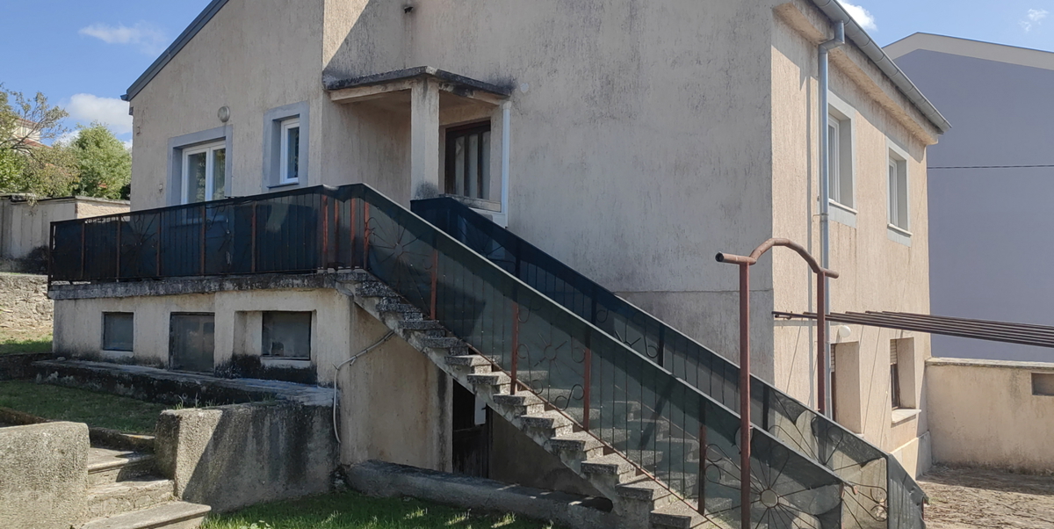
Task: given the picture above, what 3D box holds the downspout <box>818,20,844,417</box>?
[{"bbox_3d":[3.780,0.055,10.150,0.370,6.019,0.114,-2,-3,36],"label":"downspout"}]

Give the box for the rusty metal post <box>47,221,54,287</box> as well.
[{"bbox_3d":[-7.095,-0.142,12.241,0.053,0.977,0.053,-2,-3,36],"label":"rusty metal post"}]

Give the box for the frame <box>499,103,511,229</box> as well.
[{"bbox_3d":[-0.306,-1.337,11.076,0.088,1.760,0.114,-2,-3,36],"label":"frame"}]

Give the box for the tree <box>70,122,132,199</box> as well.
[{"bbox_3d":[-13.559,-1.989,25.880,2.600,5.000,2.600,-2,-3,36],"label":"tree"}]

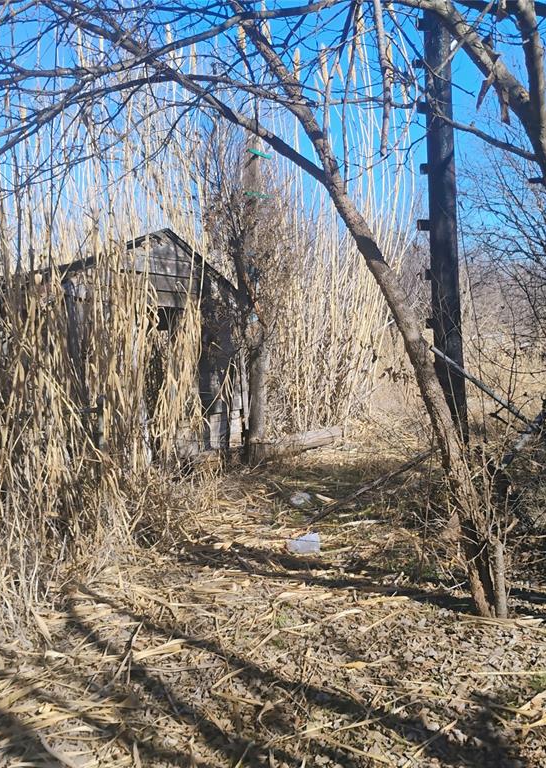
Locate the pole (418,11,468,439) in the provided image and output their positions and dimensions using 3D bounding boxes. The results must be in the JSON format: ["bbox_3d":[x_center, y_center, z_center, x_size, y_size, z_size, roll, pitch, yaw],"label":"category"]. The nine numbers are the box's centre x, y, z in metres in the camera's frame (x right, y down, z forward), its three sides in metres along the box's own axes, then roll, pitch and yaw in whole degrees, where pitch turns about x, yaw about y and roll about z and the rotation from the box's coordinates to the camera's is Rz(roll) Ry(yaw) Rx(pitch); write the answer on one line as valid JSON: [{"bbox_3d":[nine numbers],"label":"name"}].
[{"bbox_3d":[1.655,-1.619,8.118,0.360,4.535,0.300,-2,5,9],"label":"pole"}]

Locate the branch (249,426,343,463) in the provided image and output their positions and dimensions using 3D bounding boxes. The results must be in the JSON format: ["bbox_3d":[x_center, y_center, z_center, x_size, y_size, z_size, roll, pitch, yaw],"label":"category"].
[{"bbox_3d":[0.279,0.661,8.950,1.337,0.270,0.240,-6,6,-43],"label":"branch"}]

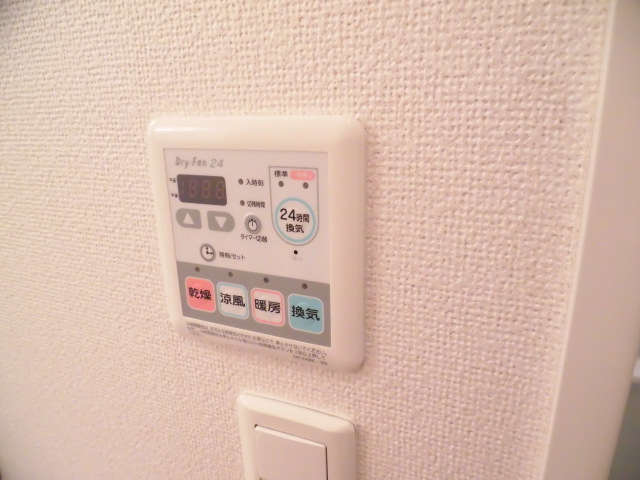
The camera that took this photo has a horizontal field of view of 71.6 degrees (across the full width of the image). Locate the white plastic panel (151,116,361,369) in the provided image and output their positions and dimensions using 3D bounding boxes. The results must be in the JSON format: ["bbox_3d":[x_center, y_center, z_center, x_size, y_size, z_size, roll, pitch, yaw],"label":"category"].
[{"bbox_3d":[-0.035,0.002,0.219,0.118,0.120,0.012,6,16,24],"label":"white plastic panel"}]

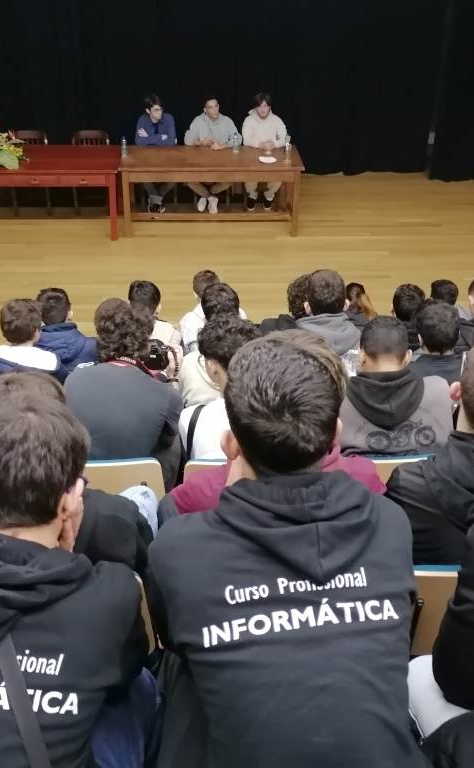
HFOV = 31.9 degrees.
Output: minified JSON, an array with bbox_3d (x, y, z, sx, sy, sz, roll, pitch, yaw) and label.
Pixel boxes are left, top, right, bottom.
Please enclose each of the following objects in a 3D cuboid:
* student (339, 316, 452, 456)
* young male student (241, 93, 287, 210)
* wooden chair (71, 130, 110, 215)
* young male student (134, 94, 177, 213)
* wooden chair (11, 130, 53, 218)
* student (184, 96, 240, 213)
[{"bbox_3d":[0.552,0.227,3.317,0.480,1.250,0.750,-2,32,-6],"label":"student"},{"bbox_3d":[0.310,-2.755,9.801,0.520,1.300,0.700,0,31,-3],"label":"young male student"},{"bbox_3d":[-1.687,-2.443,9.618,0.440,0.870,0.500,0,31,-3],"label":"wooden chair"},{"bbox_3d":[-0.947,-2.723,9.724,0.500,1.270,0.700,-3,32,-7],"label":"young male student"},{"bbox_3d":[-2.375,-2.438,9.581,0.440,0.870,0.500,0,31,-3],"label":"wooden chair"},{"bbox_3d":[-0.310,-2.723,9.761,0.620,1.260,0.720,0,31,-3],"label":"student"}]

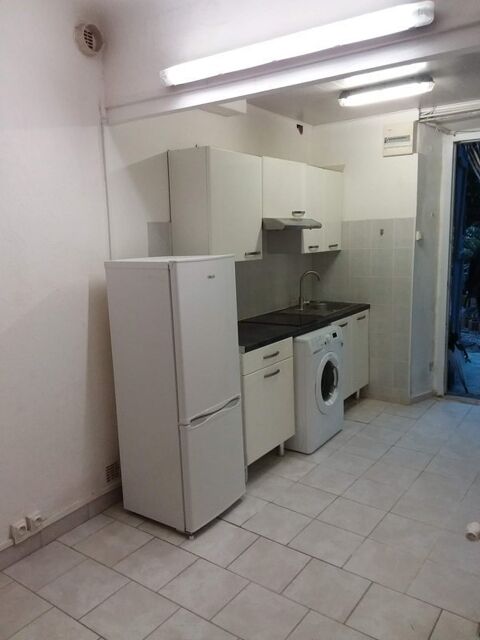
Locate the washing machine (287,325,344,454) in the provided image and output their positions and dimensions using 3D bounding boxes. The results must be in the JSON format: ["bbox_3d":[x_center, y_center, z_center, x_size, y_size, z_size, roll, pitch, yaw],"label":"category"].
[{"bbox_3d":[0.432,0.503,3.952,0.575,0.849,0.594,5,12,36],"label":"washing machine"}]

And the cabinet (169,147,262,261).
[{"bbox_3d":[-0.138,-0.766,3.445,0.320,0.717,0.600,5,12,36],"label":"cabinet"}]

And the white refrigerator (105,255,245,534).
[{"bbox_3d":[-0.342,0.393,2.853,0.515,1.480,0.515,4,11,35],"label":"white refrigerator"}]

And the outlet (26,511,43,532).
[{"bbox_3d":[-1.061,1.044,2.594,0.045,0.082,0.081,5,12,36],"label":"outlet"}]

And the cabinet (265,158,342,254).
[{"bbox_3d":[0.442,-0.917,4.230,0.320,0.717,1.375,5,12,36],"label":"cabinet"}]

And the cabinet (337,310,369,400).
[{"bbox_3d":[0.752,0.311,4.564,0.573,0.750,0.804,5,12,36],"label":"cabinet"}]

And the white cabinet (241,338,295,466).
[{"bbox_3d":[-0.013,0.511,3.527,0.573,0.750,0.597,5,12,36],"label":"white cabinet"}]

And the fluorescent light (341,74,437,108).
[{"bbox_3d":[0.999,-1.575,3.443,0.625,0.096,0.100,5,12,36],"label":"fluorescent light"}]

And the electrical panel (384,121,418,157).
[{"bbox_3d":[1.369,-1.528,4.242,0.255,0.260,0.100,5,12,36],"label":"electrical panel"}]

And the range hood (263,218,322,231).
[{"bbox_3d":[0.290,-0.734,3.896,0.480,0.103,0.600,5,12,36],"label":"range hood"}]

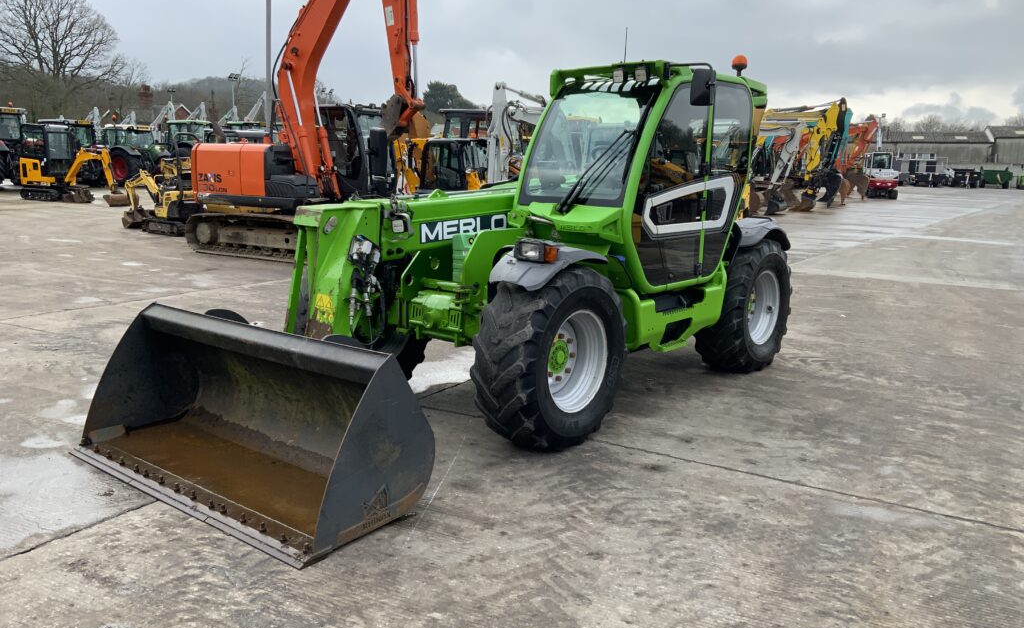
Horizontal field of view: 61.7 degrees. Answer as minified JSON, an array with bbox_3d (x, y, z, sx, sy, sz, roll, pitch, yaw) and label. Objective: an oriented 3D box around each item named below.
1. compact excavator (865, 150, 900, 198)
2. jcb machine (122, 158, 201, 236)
[{"bbox_3d":[20.554,-7.792,48.257,1.720,2.520,3.700,3,10,11],"label":"compact excavator"},{"bbox_3d":[-8.072,-2.942,19.932,2.650,2.050,0.820,8,13,35],"label":"jcb machine"}]

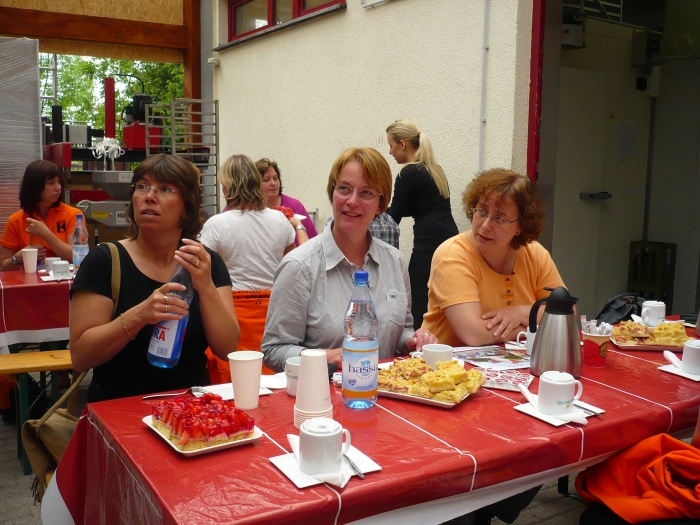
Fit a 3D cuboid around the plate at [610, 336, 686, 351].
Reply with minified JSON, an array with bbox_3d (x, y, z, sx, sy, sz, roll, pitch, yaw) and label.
[{"bbox_3d":[0.983,0.260,2.341,0.250,0.022,0.190,0,7,-3],"label":"plate"}]

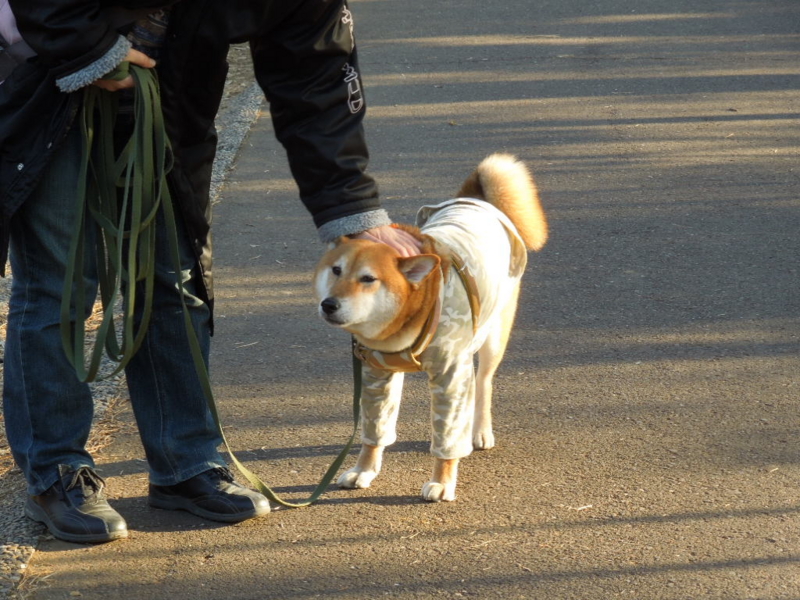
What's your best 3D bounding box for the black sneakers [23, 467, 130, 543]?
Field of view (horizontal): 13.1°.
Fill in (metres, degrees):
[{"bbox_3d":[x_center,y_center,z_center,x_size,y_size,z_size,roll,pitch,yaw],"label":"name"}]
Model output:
[{"bbox_3d":[-0.604,0.373,6.483,0.100,0.115,0.272,-8,12,-41],"label":"black sneakers"}]

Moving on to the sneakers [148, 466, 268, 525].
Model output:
[{"bbox_3d":[-0.362,0.352,6.647,0.272,0.110,0.100,5,11,31],"label":"sneakers"}]

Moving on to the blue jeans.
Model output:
[{"bbox_3d":[-0.541,-0.058,6.552,0.430,0.880,0.290,-8,12,-40],"label":"blue jeans"}]

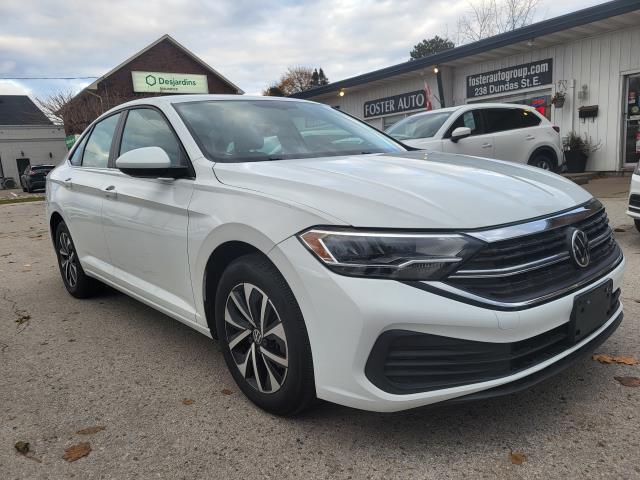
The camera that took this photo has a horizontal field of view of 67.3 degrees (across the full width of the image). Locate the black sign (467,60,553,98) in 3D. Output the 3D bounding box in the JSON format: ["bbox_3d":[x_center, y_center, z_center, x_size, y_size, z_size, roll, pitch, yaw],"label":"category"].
[{"bbox_3d":[4.970,-4.252,12.800,0.050,0.610,2.500,-11,12,-34],"label":"black sign"}]

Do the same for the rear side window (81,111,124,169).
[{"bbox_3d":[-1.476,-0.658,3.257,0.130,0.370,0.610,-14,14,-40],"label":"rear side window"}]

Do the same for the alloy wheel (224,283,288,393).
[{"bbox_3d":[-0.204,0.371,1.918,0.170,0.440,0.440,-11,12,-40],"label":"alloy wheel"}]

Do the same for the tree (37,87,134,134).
[{"bbox_3d":[-12.068,-5.386,25.334,4.600,5.300,4.200,-8,11,-24],"label":"tree"}]

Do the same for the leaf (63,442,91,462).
[{"bbox_3d":[-0.870,0.764,1.728,0.085,0.015,0.110,-7,10,-17],"label":"leaf"}]

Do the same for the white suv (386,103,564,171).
[{"bbox_3d":[2.873,-1.885,9.895,4.630,1.700,1.870,-7,11,-19],"label":"white suv"}]

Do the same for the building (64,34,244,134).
[{"bbox_3d":[-10.515,-7.085,28.545,7.800,7.300,11.600,-11,12,-34],"label":"building"}]

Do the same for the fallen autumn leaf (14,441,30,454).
[{"bbox_3d":[-1.089,0.766,1.758,0.062,0.028,0.060,-9,11,-31],"label":"fallen autumn leaf"}]

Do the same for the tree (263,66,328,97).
[{"bbox_3d":[-2.607,-12.254,47.295,6.500,10.200,6.500,-4,10,-2],"label":"tree"}]

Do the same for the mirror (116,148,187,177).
[{"bbox_3d":[-0.810,-0.359,2.276,0.230,0.160,0.190,-12,12,-40],"label":"mirror"}]

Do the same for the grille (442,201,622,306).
[{"bbox_3d":[0.909,-0.008,1.793,1.180,0.250,0.190,-12,12,-40],"label":"grille"}]

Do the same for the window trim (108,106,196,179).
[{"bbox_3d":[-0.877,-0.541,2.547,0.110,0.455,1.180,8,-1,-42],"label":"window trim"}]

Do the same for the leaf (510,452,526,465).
[{"bbox_3d":[0.635,0.700,1.541,0.052,0.013,0.055,1,10,23],"label":"leaf"}]

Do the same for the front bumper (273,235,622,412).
[{"bbox_3d":[0.740,0.166,2.031,1.790,0.590,0.760,-12,12,-40],"label":"front bumper"}]

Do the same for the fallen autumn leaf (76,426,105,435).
[{"bbox_3d":[-0.889,0.741,1.869,0.090,0.015,0.055,-2,10,12],"label":"fallen autumn leaf"}]

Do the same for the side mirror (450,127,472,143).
[{"bbox_3d":[2.585,-1.920,8.717,0.210,0.220,0.270,-7,11,-19],"label":"side mirror"}]

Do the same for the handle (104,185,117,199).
[{"bbox_3d":[-1.258,-0.287,2.860,0.055,0.065,0.200,-12,12,-40],"label":"handle"}]

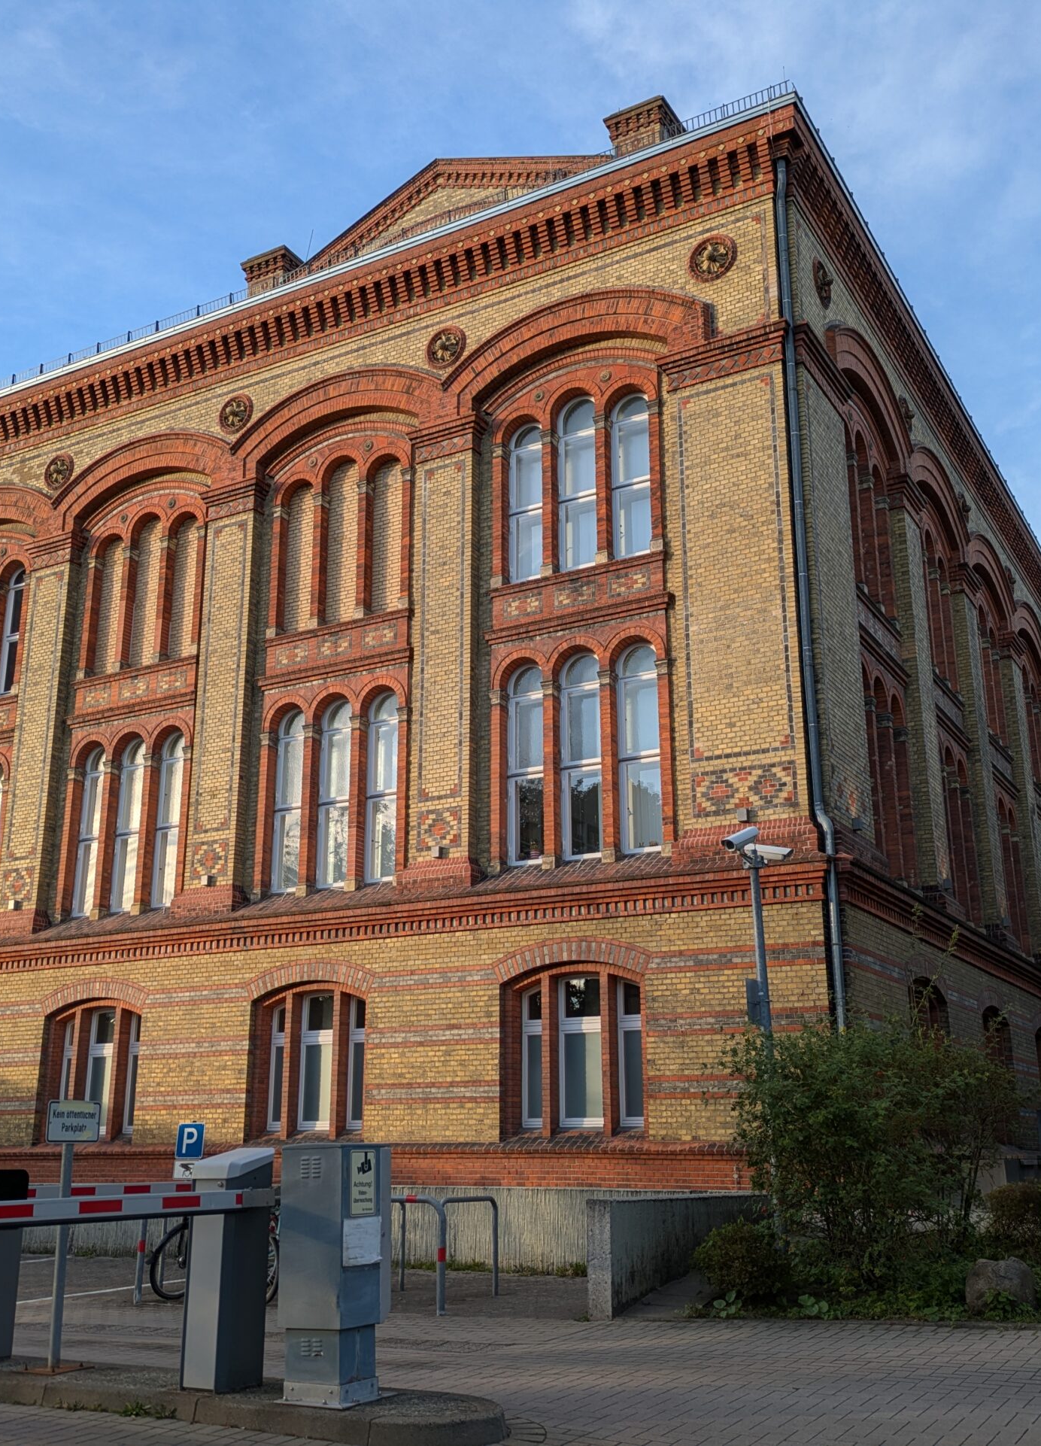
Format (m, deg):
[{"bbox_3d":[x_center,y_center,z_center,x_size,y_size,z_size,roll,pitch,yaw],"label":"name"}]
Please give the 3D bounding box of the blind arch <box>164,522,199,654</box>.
[{"bbox_3d":[-6.556,-2.720,27.204,0.820,2.950,0.270,-10,-19,28],"label":"blind arch"}]

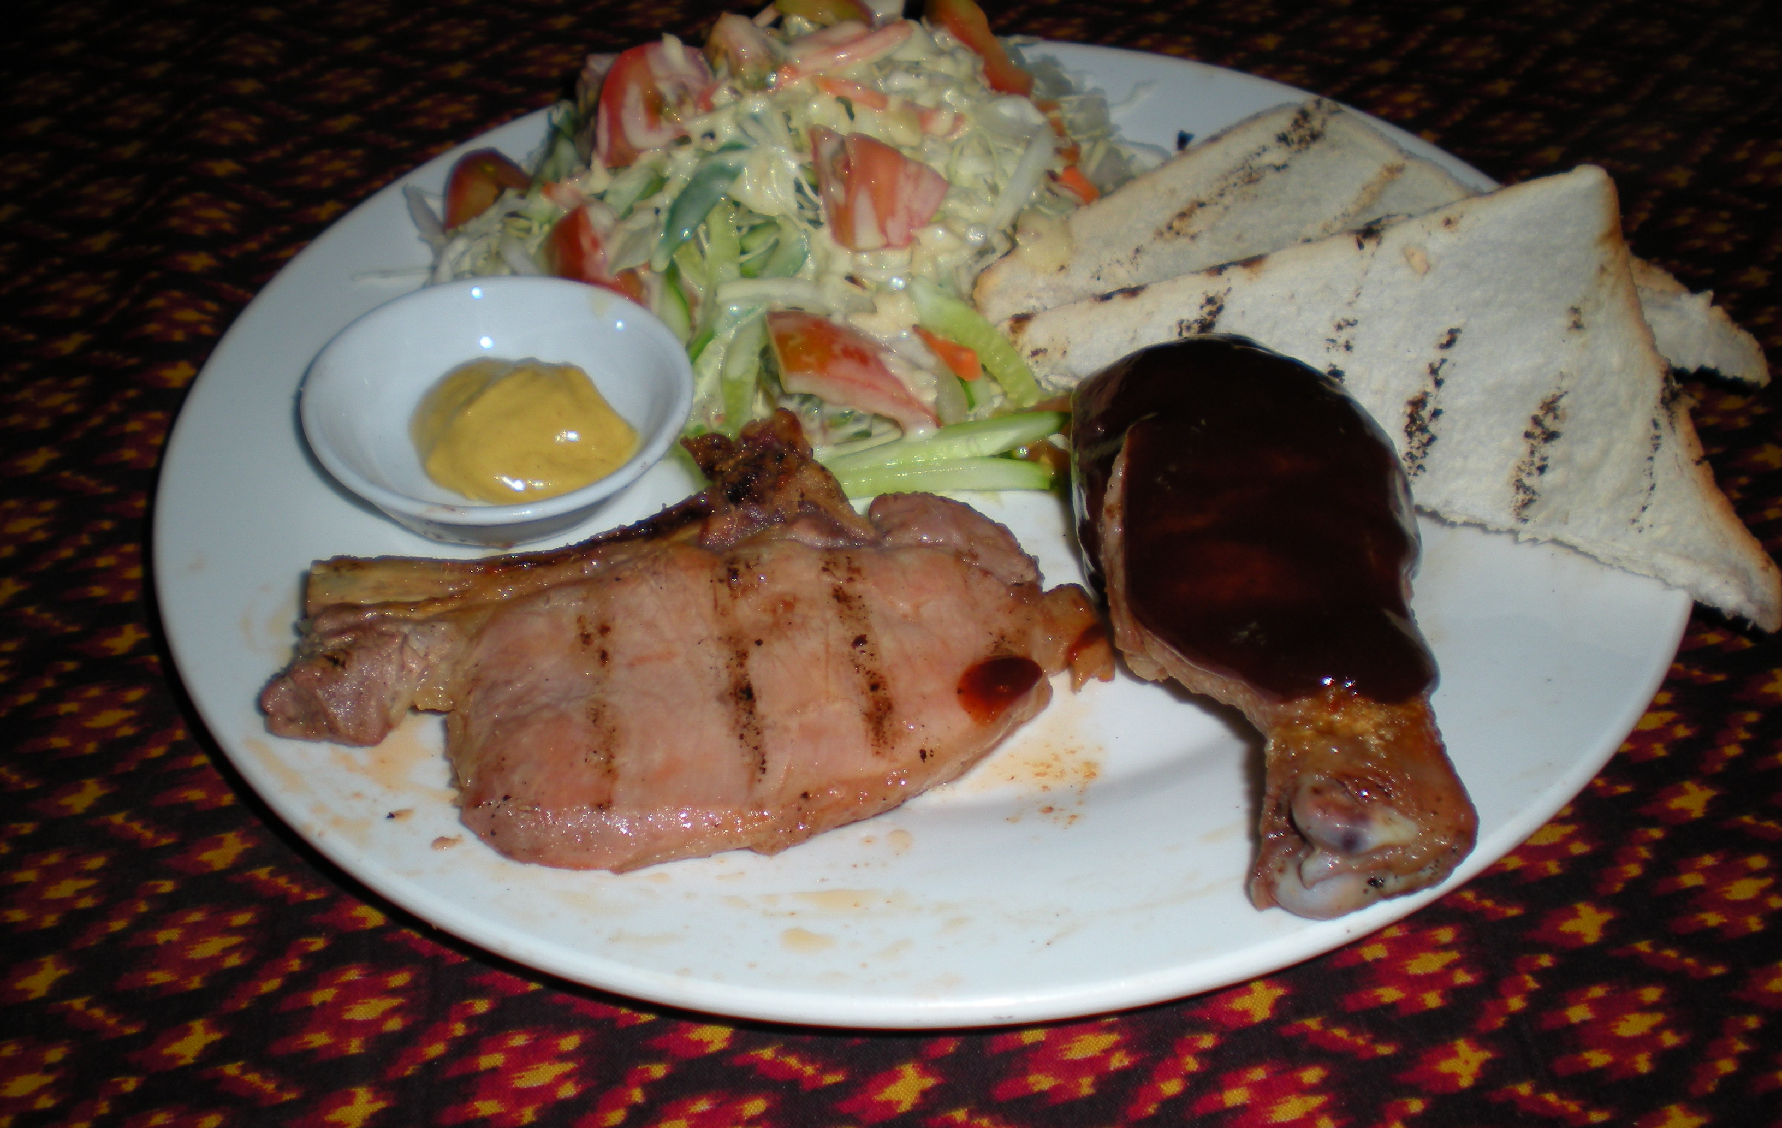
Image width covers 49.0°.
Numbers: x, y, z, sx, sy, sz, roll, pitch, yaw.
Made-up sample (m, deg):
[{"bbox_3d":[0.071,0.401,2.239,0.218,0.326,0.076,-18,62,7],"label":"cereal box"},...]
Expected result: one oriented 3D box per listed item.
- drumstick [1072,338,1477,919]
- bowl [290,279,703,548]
[{"bbox_3d":[0.061,0.005,0.317,0.056,0.046,0.121,-7,43,-5],"label":"drumstick"},{"bbox_3d":[-0.073,-0.024,0.369,0.072,0.022,0.072,2,45,-2],"label":"bowl"}]

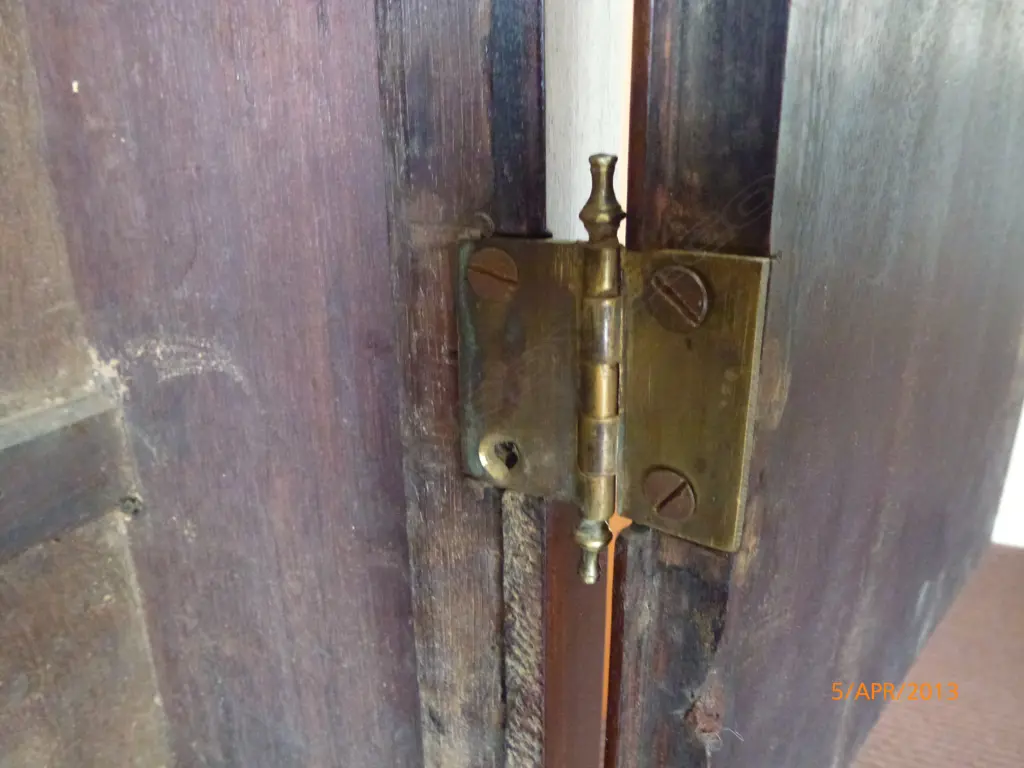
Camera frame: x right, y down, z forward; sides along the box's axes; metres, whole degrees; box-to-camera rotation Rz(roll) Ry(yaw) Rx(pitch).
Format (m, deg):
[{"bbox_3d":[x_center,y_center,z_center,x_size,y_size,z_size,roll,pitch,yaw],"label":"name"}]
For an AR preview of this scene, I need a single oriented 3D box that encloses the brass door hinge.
[{"bbox_3d":[0.017,0.000,0.167,0.076,0.103,0.010,9,18,28],"label":"brass door hinge"}]

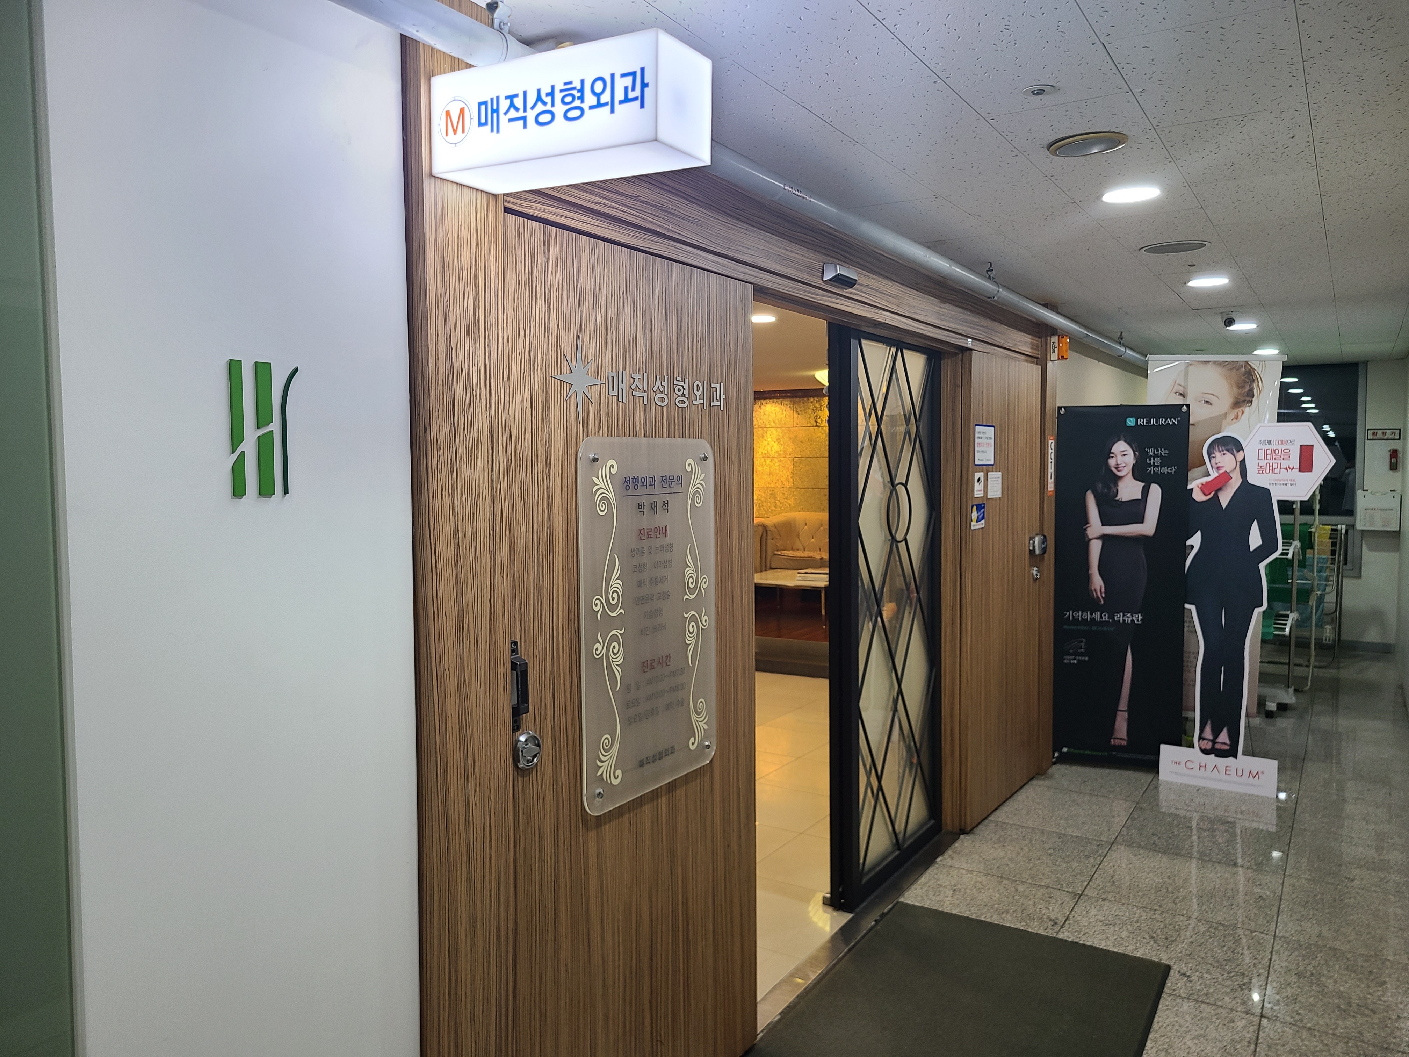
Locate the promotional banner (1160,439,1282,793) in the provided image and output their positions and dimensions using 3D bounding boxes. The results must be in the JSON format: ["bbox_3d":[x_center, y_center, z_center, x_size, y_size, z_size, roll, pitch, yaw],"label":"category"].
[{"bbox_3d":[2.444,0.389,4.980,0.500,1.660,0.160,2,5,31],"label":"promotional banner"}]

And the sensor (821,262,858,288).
[{"bbox_3d":[0.400,-0.726,3.053,0.047,0.055,0.170,2,5,31],"label":"sensor"}]

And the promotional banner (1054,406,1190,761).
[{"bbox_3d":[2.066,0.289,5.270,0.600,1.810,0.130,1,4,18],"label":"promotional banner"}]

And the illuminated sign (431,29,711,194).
[{"bbox_3d":[-0.210,-0.627,1.627,0.425,0.150,0.148,4,6,31],"label":"illuminated sign"}]

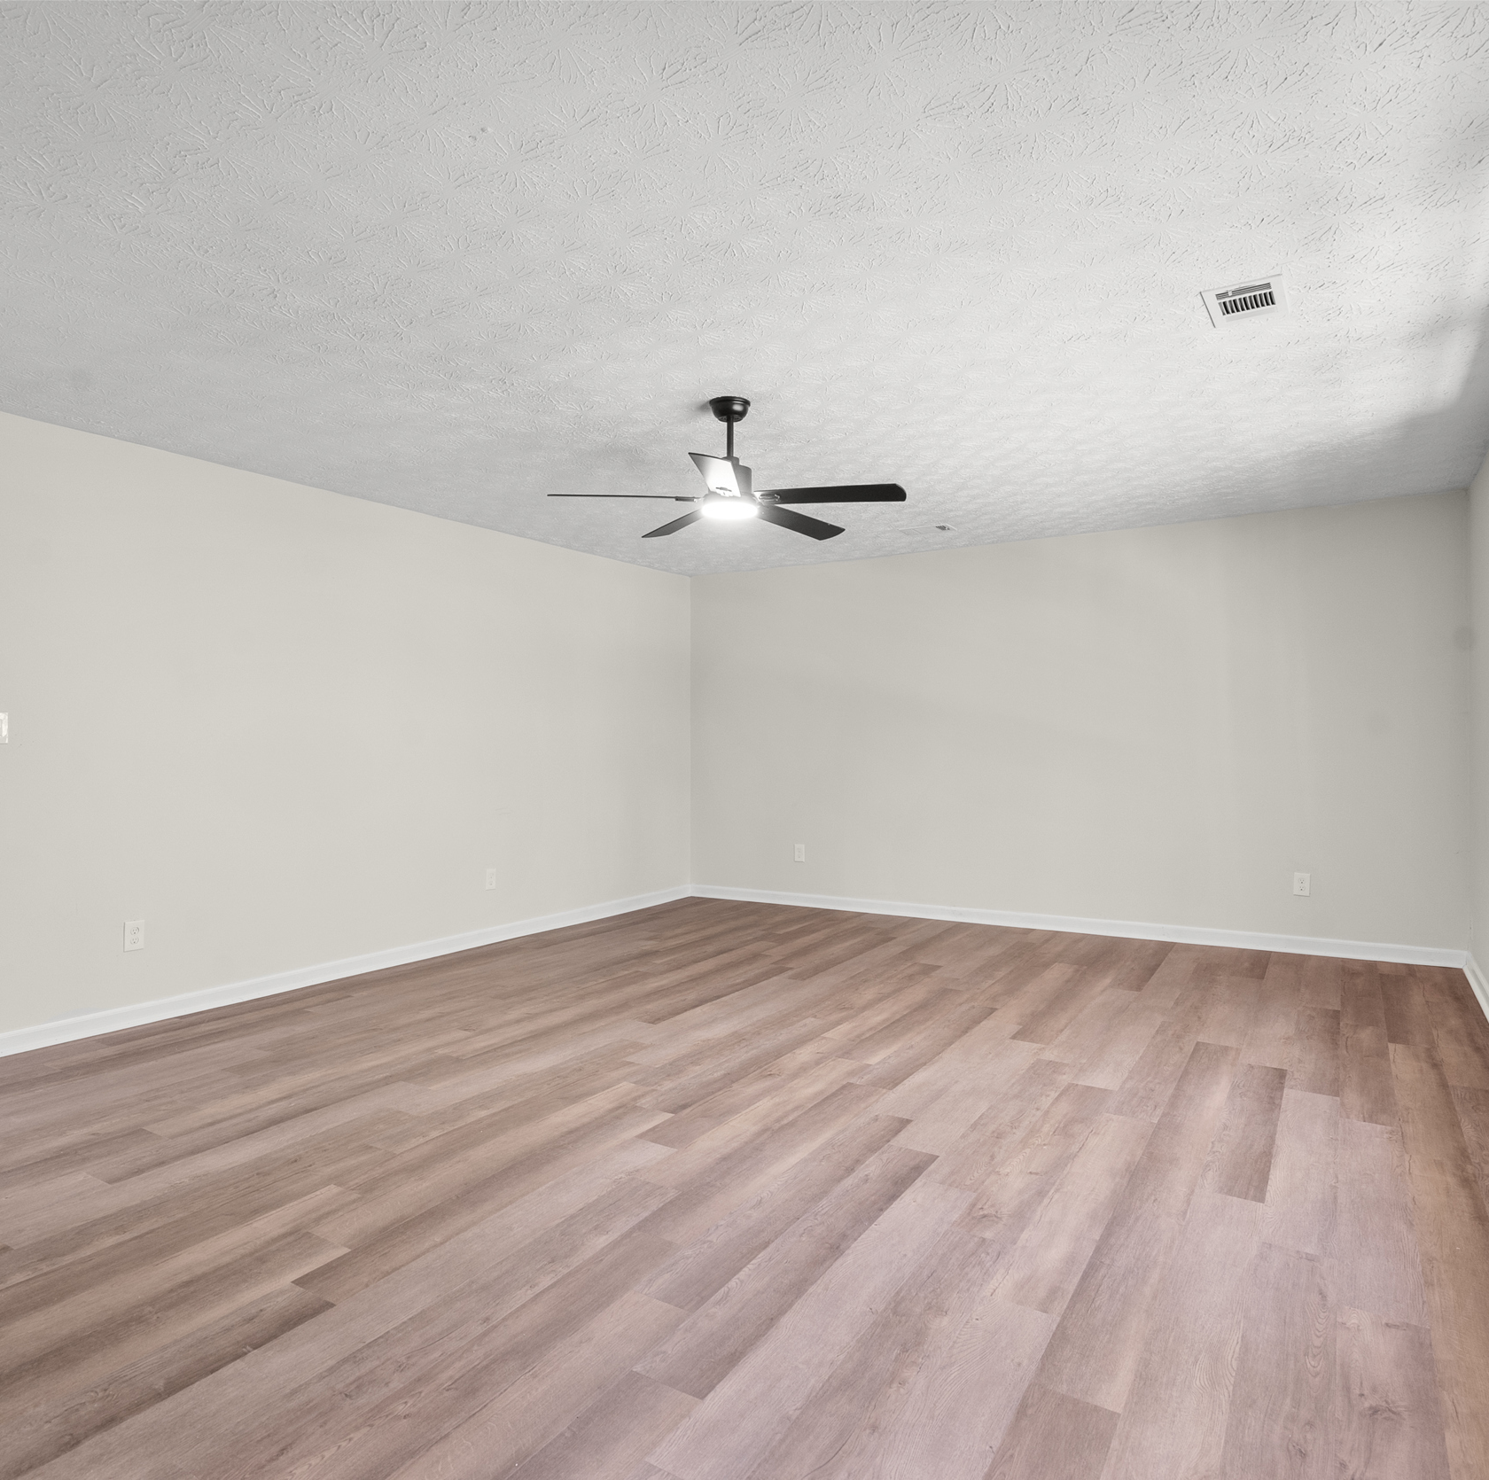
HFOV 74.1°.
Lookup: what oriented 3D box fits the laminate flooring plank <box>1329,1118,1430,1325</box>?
[{"bbox_3d":[1.613,1.183,2.520,0.159,0.012,1.210,0,0,31],"label":"laminate flooring plank"}]

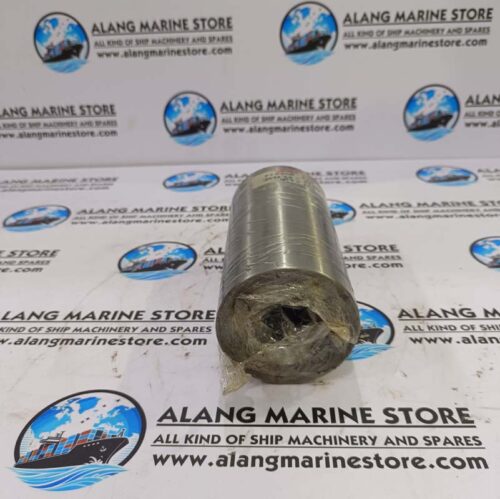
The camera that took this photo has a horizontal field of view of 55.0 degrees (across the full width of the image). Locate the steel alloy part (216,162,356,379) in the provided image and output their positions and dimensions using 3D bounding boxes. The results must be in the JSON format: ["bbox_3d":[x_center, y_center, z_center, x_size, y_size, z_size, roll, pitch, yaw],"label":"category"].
[{"bbox_3d":[0.027,0.007,0.386,0.092,0.092,0.180,-2,29,3],"label":"steel alloy part"}]

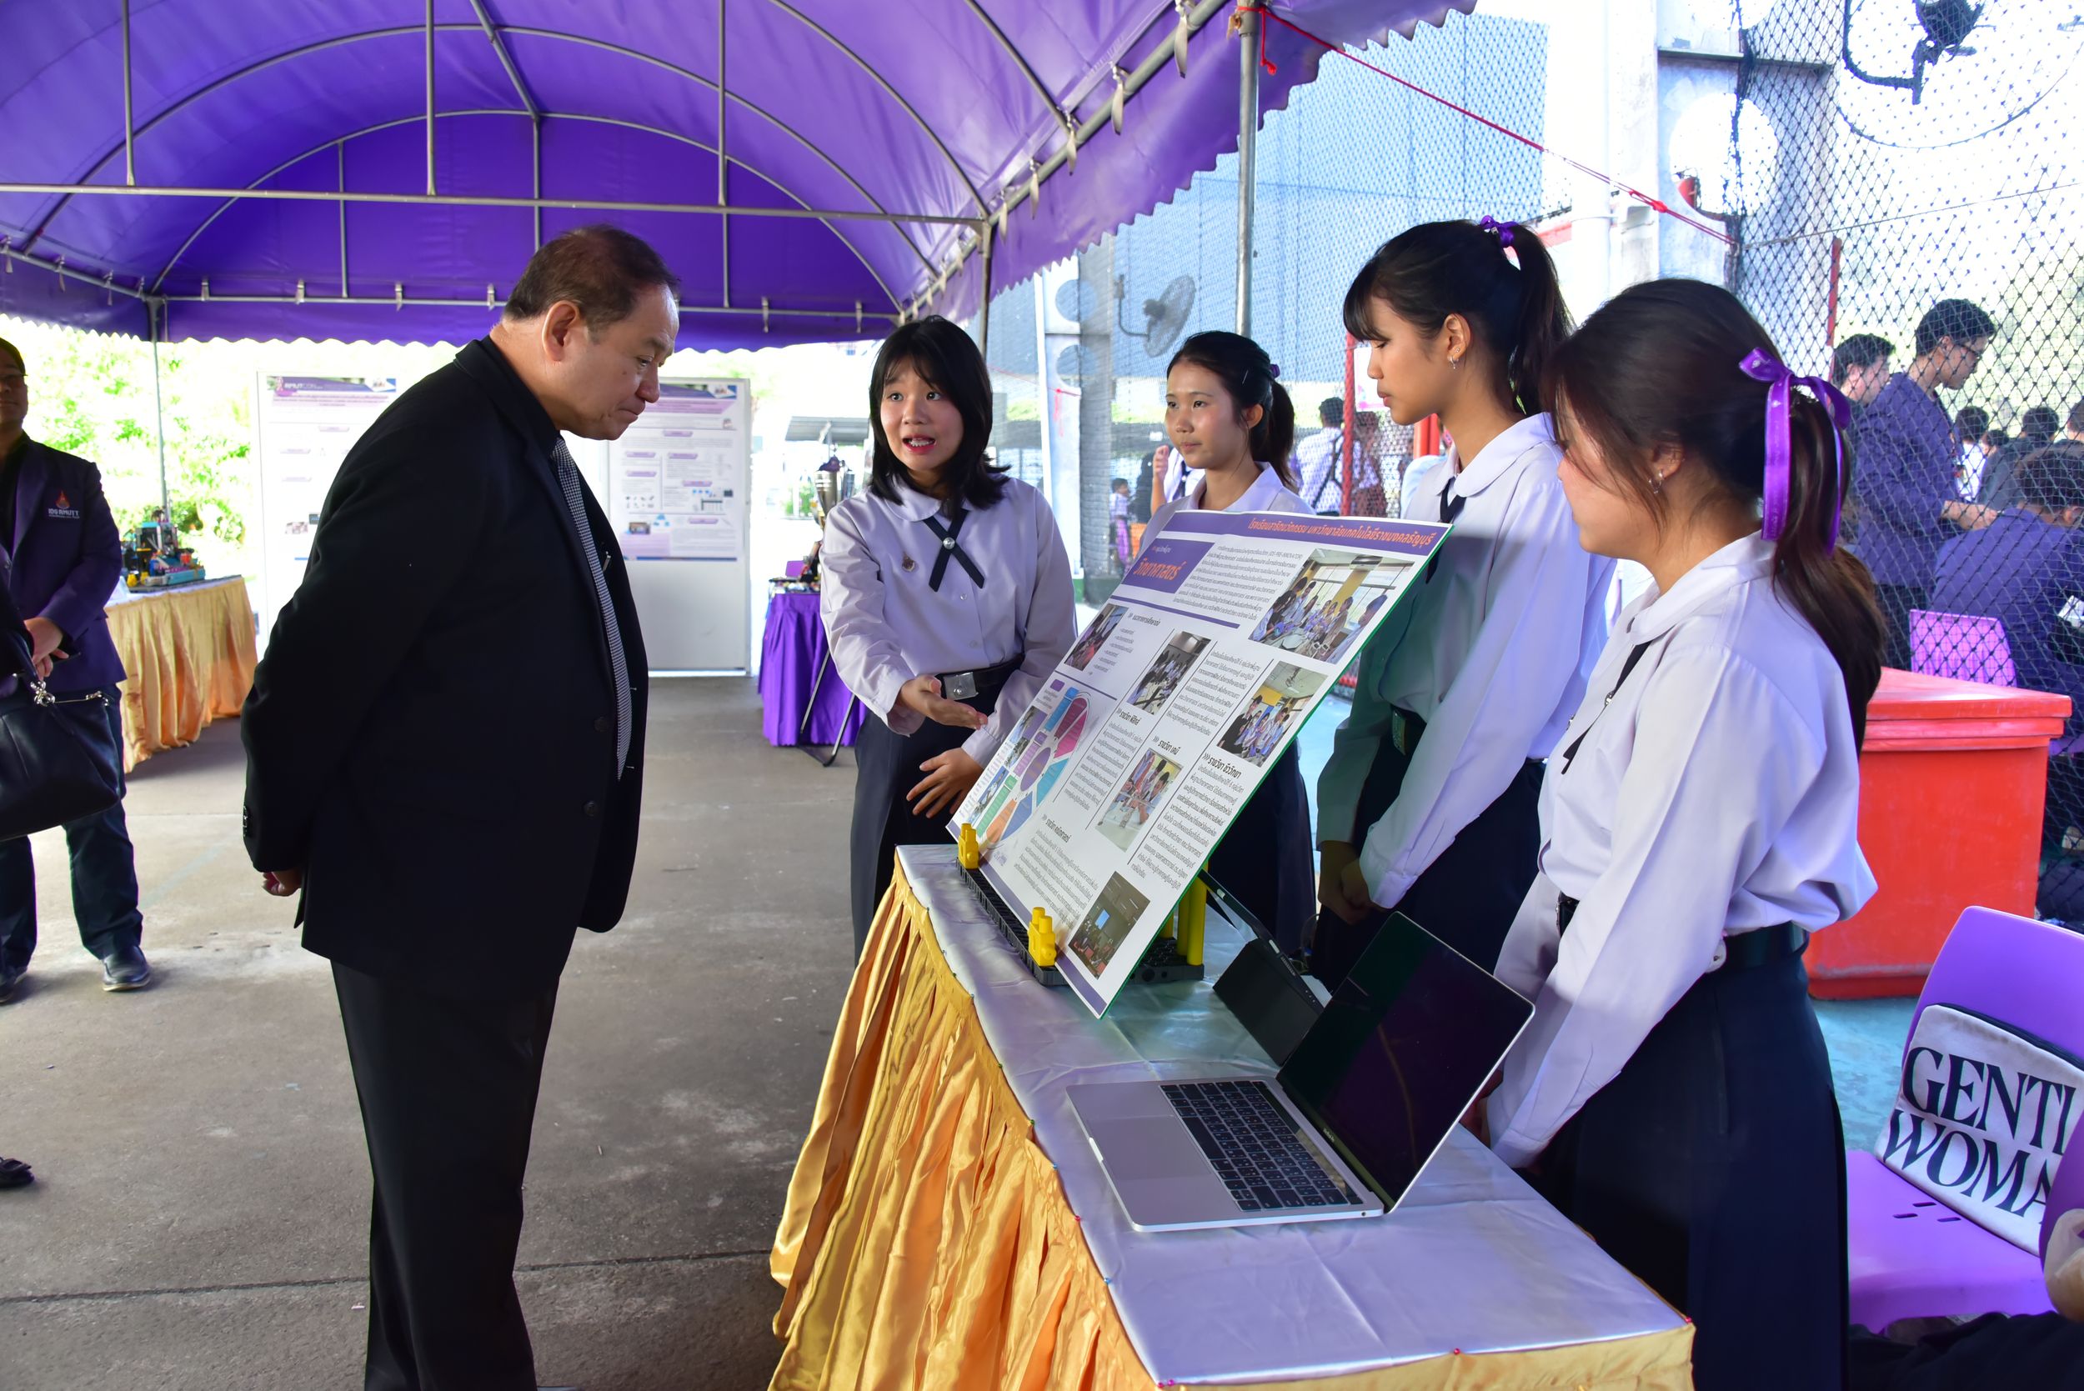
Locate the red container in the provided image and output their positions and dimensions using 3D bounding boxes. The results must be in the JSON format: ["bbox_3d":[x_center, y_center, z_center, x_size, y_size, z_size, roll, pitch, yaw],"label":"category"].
[{"bbox_3d":[2.340,0.355,4.870,0.820,0.810,1.020,-1,7,-11],"label":"red container"}]

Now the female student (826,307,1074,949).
[{"bbox_3d":[-0.160,0.194,2.700,0.460,1.620,0.380,0,7,-3],"label":"female student"}]

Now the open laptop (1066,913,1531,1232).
[{"bbox_3d":[0.215,0.327,1.464,0.335,0.187,0.304,0,7,-9],"label":"open laptop"}]

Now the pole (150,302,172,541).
[{"bbox_3d":[-5.957,-1.412,11.000,0.055,2.530,0.055,-1,7,-11],"label":"pole"}]

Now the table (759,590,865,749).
[{"bbox_3d":[-1.320,-0.258,9.400,0.600,0.770,1.700,-1,7,-11],"label":"table"}]

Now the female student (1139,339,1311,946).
[{"bbox_3d":[0.305,0.205,2.700,0.420,1.610,0.280,7,9,38],"label":"female student"}]

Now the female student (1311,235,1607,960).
[{"bbox_3d":[0.475,0.293,1.880,0.320,1.650,0.420,-2,8,-20],"label":"female student"}]

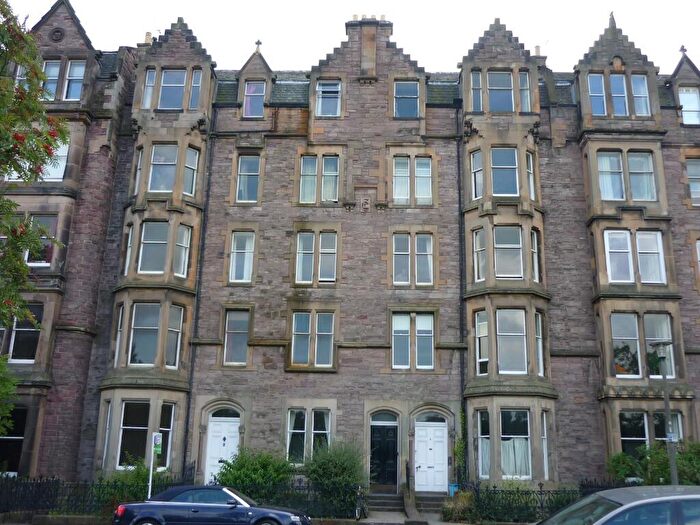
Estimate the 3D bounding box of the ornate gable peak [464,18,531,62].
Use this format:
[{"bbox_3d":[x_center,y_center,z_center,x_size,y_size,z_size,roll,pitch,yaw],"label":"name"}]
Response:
[{"bbox_3d":[6.294,-9.492,28.901,2.863,2.172,0.450,1,-16,1],"label":"ornate gable peak"}]

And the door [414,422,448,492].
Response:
[{"bbox_3d":[2.958,7.061,24.189,1.182,2.383,0.100,1,-16,2],"label":"door"}]

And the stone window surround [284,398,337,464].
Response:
[{"bbox_3d":[-1.436,6.202,24.537,1.803,2.301,0.300,1,-16,2],"label":"stone window surround"}]

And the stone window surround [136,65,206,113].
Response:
[{"bbox_3d":[-7.904,-7.647,29.733,2.983,2.378,0.450,1,-16,2],"label":"stone window surround"}]

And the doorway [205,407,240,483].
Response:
[{"bbox_3d":[-4.781,7.043,25.285,1.225,2.936,0.350,1,-16,1],"label":"doorway"}]

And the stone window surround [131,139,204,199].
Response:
[{"bbox_3d":[-7.666,-3.707,27.741,3.091,2.698,0.970,1,-16,1],"label":"stone window surround"}]

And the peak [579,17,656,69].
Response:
[{"bbox_3d":[11.783,-9.775,30.071,3.490,2.706,0.600,1,-16,2],"label":"peak"}]

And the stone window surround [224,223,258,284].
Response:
[{"bbox_3d":[-4.330,-0.328,26.466,1.209,2.541,0.300,1,-16,2],"label":"stone window surround"}]

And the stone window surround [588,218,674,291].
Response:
[{"bbox_3d":[11.515,-0.335,27.410,2.989,2.846,0.650,1,-16,2],"label":"stone window surround"}]

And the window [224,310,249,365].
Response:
[{"bbox_3d":[-4.658,3.074,27.426,0.808,2.191,0.180,1,-16,2],"label":"window"}]

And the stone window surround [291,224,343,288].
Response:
[{"bbox_3d":[-1.299,-0.266,26.258,1.980,2.677,0.300,1,-16,2],"label":"stone window surround"}]

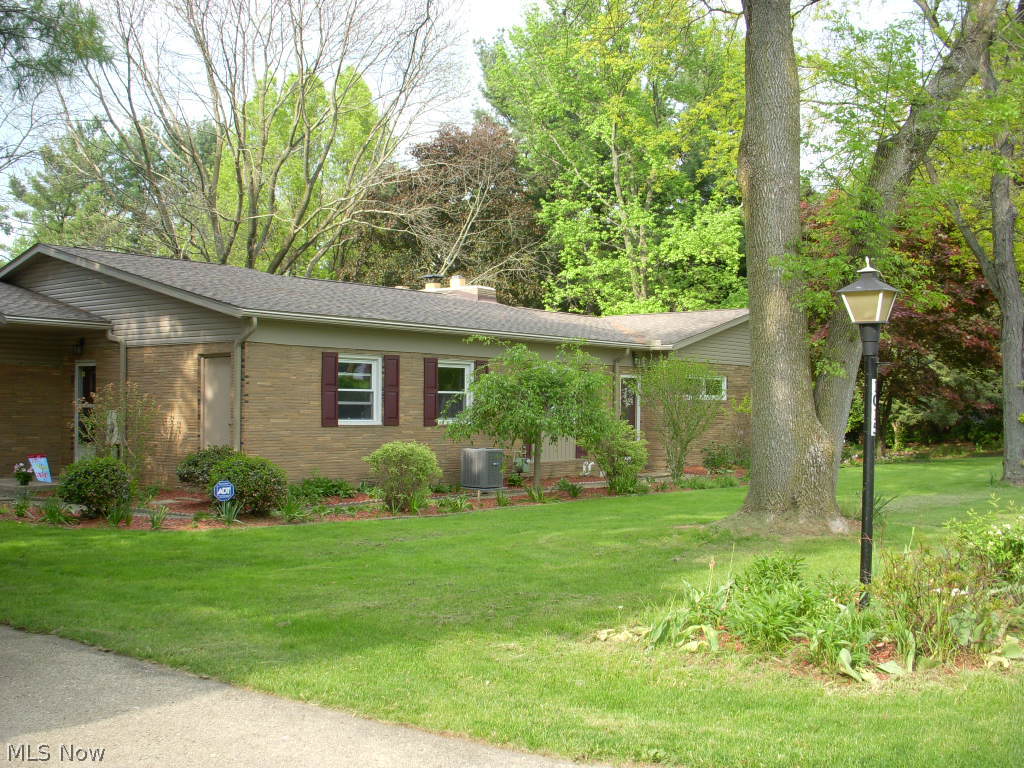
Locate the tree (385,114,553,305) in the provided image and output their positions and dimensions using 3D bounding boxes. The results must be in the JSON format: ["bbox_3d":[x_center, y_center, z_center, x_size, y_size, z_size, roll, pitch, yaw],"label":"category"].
[{"bbox_3d":[-1.942,-4.100,45.000,8.200,13.200,8.200,0,-1,0],"label":"tree"}]

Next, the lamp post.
[{"bbox_3d":[2.460,0.354,7.800,0.360,2.460,0.360,-1,-2,41],"label":"lamp post"}]

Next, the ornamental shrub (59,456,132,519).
[{"bbox_3d":[-5.595,1.377,15.100,1.000,0.820,0.980,0,-1,0],"label":"ornamental shrub"}]

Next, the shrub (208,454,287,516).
[{"bbox_3d":[-3.553,1.357,15.100,1.040,0.830,1.020,0,-1,0],"label":"shrub"}]

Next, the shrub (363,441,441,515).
[{"bbox_3d":[-1.553,1.307,15.800,1.060,0.990,1.040,0,-1,0],"label":"shrub"}]

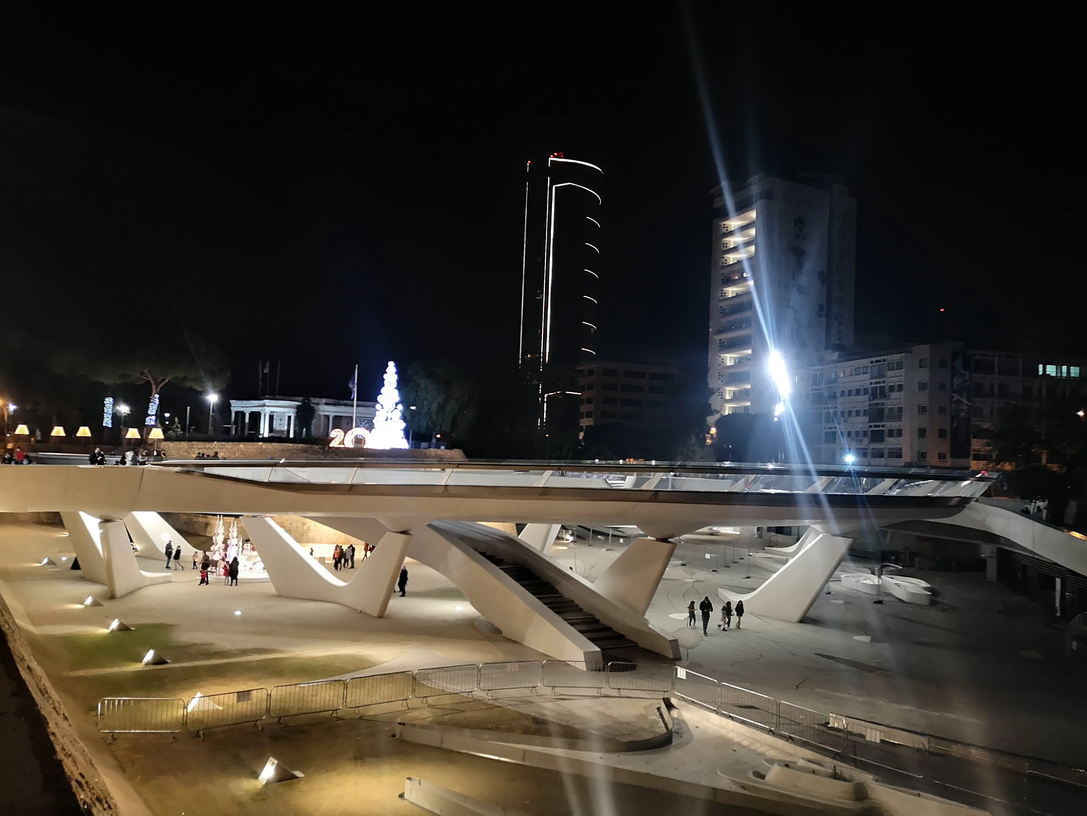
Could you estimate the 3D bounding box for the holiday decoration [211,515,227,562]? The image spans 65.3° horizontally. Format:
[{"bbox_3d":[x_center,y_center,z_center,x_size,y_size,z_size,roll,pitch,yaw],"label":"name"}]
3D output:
[{"bbox_3d":[-20.697,8.306,54.023,0.950,3.050,0.900,4,-4,-20],"label":"holiday decoration"}]

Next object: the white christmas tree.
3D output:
[{"bbox_3d":[-15.056,-0.288,82.144,3.800,8.500,3.800,3,-4,-10],"label":"white christmas tree"}]

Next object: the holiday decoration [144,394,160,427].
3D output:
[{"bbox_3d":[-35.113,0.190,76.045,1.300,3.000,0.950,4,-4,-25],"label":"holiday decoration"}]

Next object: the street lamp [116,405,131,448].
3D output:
[{"bbox_3d":[-38.653,1.878,77.932,1.000,4.300,0.800,4,-4,-26],"label":"street lamp"}]

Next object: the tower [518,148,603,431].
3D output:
[{"bbox_3d":[7.056,-41.388,379.431,31.000,135.564,30.000,2,-4,14],"label":"tower"}]

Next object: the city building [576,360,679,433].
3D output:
[{"bbox_3d":[21.209,3.186,217.773,22.500,27.278,14.000,3,-4,-14],"label":"city building"}]

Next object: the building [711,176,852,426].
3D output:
[{"bbox_3d":[44.986,-13.431,160.078,21.000,55.113,16.000,4,-4,-26],"label":"building"}]

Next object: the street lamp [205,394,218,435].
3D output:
[{"bbox_3d":[-36.398,0.849,93.035,0.700,4.800,0.600,4,-4,-21],"label":"street lamp"}]

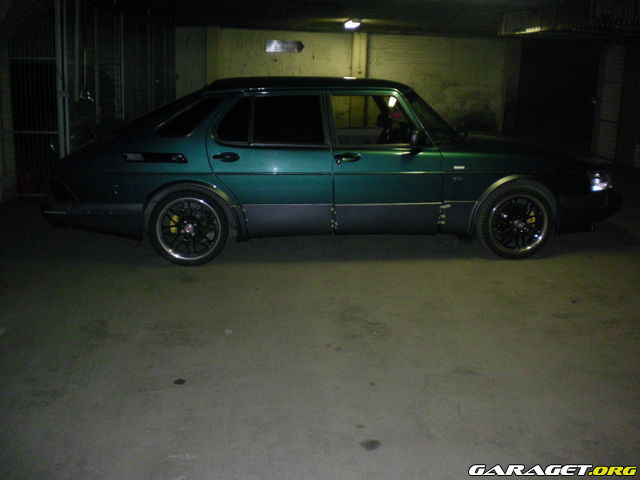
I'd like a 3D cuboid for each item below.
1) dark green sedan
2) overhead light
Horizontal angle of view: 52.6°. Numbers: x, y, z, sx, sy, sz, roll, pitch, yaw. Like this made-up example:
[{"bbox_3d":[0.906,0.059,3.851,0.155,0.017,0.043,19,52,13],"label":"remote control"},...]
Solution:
[{"bbox_3d":[0.205,-0.638,5.555,4.680,1.400,1.700,-1,9,-9],"label":"dark green sedan"},{"bbox_3d":[0.447,-2.964,8.900,0.220,0.140,0.220,-1,9,-9],"label":"overhead light"}]

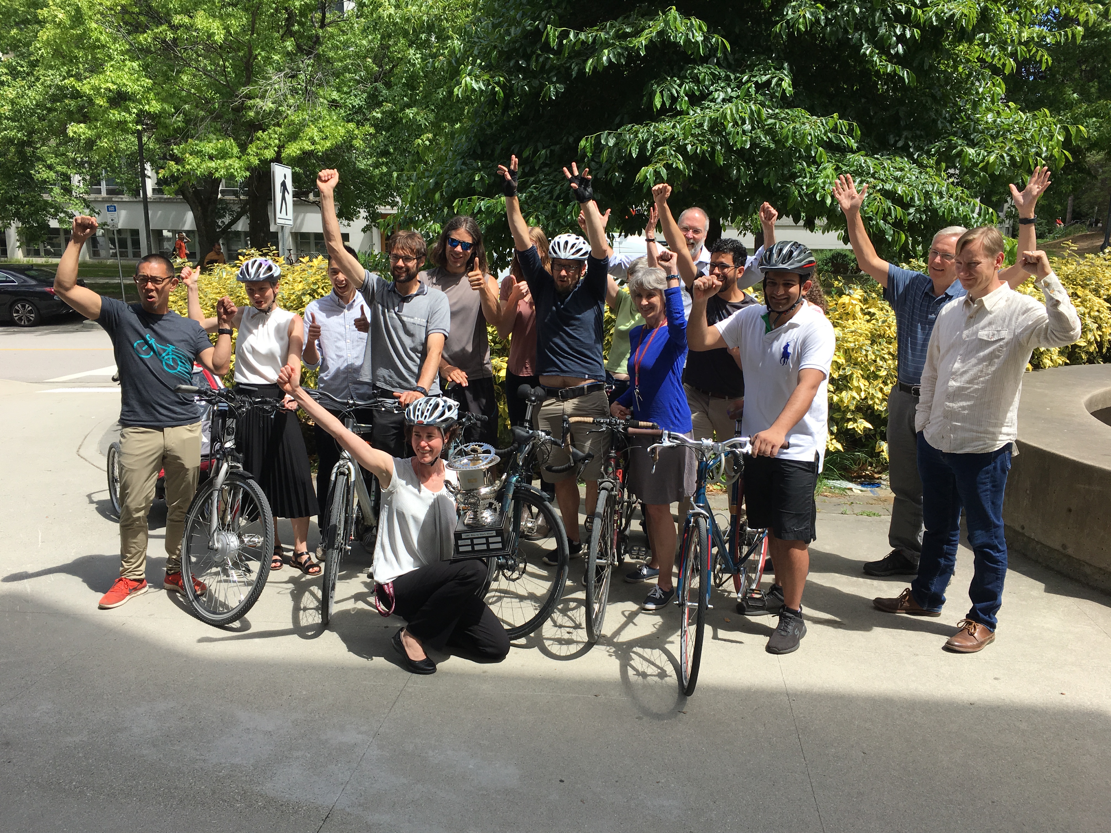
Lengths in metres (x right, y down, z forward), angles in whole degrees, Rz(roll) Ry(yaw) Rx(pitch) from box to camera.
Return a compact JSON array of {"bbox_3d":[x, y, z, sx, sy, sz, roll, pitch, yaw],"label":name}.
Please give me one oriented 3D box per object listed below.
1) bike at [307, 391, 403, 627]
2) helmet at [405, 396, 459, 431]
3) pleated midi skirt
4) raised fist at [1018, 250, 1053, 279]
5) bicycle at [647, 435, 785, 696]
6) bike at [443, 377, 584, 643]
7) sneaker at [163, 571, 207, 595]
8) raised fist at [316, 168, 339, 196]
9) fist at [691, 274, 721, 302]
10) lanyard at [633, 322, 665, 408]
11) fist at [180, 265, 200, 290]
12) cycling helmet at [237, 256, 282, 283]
[{"bbox_3d":[-0.895,0.342,4.790,0.610,1.050,1.740,5,11,12],"label":"bike"},{"bbox_3d":[-0.510,-0.013,3.850,0.210,0.160,0.275,3,11,18],"label":"helmet"},{"bbox_3d":[-1.510,0.188,5.030,0.420,0.710,0.340,-3,10,-14],"label":"pleated midi skirt"},{"bbox_3d":[1.950,-0.617,3.781,0.115,0.115,0.110,-10,15,-44],"label":"raised fist"},{"bbox_3d":[0.765,0.492,4.085,0.620,1.000,1.720,5,11,23],"label":"bicycle"},{"bbox_3d":[-0.170,0.387,4.678,0.580,1.000,1.620,0,11,0],"label":"bike"},{"bbox_3d":[-1.895,0.824,4.757,0.280,0.110,0.105,6,12,28],"label":"sneaker"},{"bbox_3d":[-1.003,-1.032,4.099,0.100,0.120,0.090,-3,11,-15],"label":"raised fist"},{"bbox_3d":[0.615,-0.528,3.807,0.110,0.110,0.100,2,11,11],"label":"fist"},{"bbox_3d":[0.448,-0.250,4.470,0.145,0.425,0.155,5,12,29],"label":"lanyard"},{"bbox_3d":[-1.885,-0.711,4.780,0.100,0.125,0.090,-2,10,-8],"label":"fist"},{"bbox_3d":[-1.520,-0.748,4.773,0.210,0.150,0.270,1,17,8],"label":"cycling helmet"}]

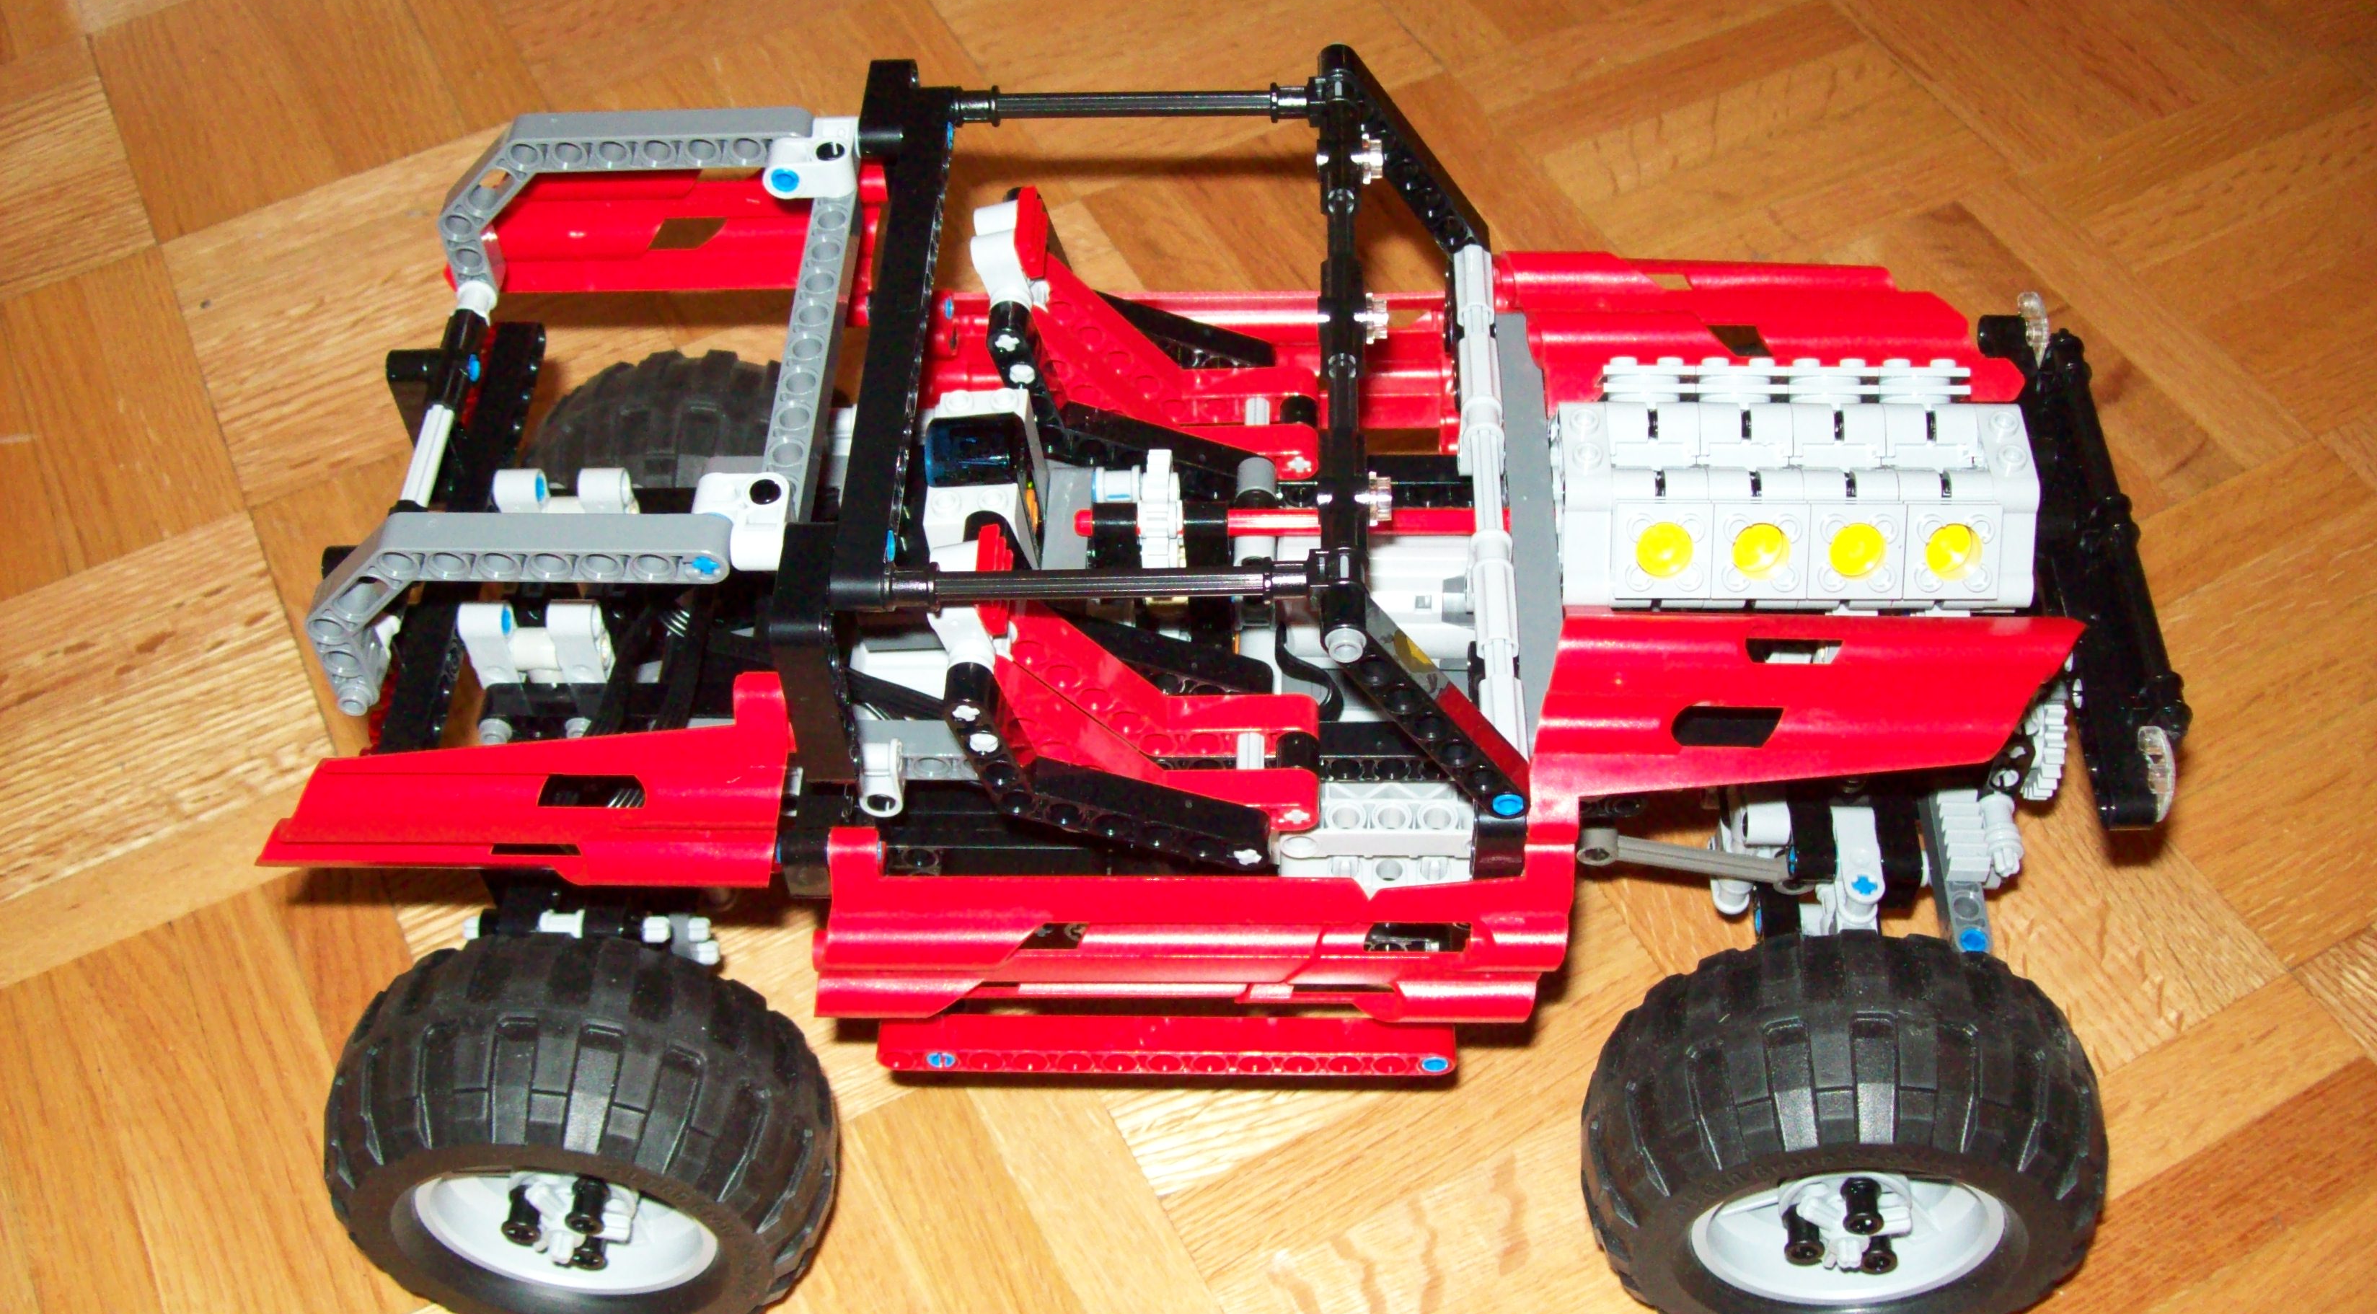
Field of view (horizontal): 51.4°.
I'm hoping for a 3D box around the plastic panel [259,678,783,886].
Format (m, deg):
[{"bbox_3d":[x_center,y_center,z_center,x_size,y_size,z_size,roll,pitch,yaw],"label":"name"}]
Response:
[{"bbox_3d":[-0.105,0.021,0.405,0.086,0.013,0.042,0,52,3],"label":"plastic panel"}]

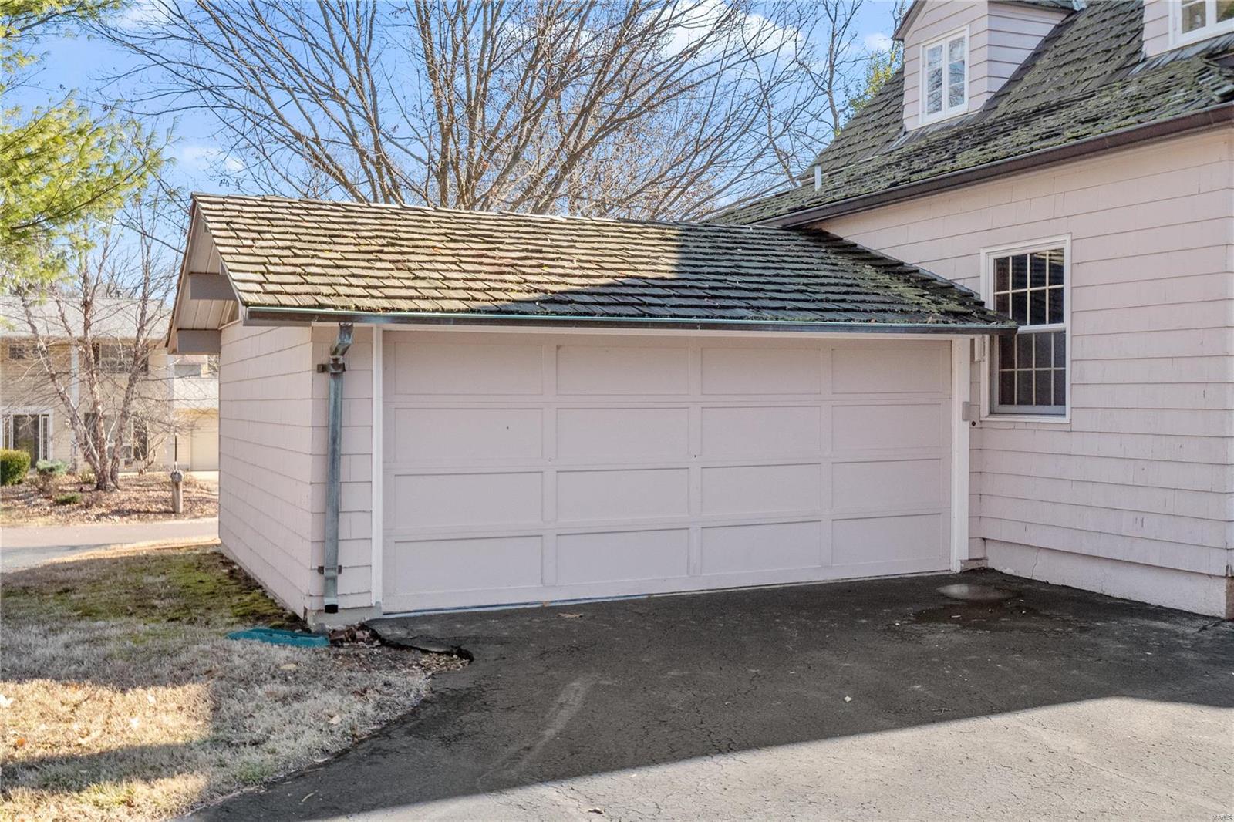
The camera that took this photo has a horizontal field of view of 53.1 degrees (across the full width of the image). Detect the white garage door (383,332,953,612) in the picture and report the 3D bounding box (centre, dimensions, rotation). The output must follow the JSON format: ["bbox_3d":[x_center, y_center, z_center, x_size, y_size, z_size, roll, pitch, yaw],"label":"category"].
[{"bbox_3d":[0.602,0.381,9.454,4.860,1.970,0.080,-1,1,-24],"label":"white garage door"}]

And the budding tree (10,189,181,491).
[{"bbox_3d":[-13.914,-1.907,33.000,4.800,8.100,4.600,0,1,-23],"label":"budding tree"}]

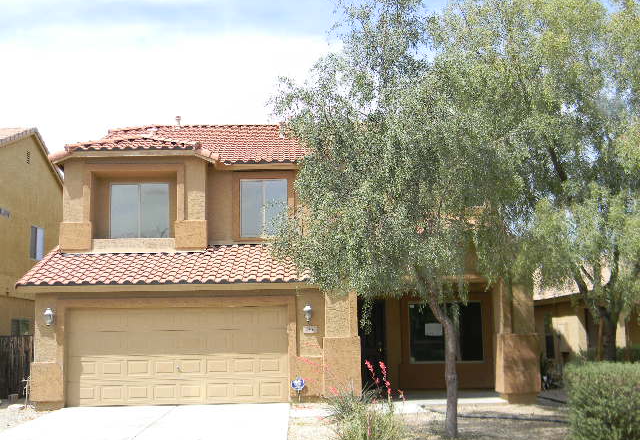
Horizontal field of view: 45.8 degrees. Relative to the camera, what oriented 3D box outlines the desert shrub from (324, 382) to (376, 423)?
[{"bbox_3d":[0.559,3.334,13.900,0.930,0.710,0.880,0,-8,-2],"label":"desert shrub"}]

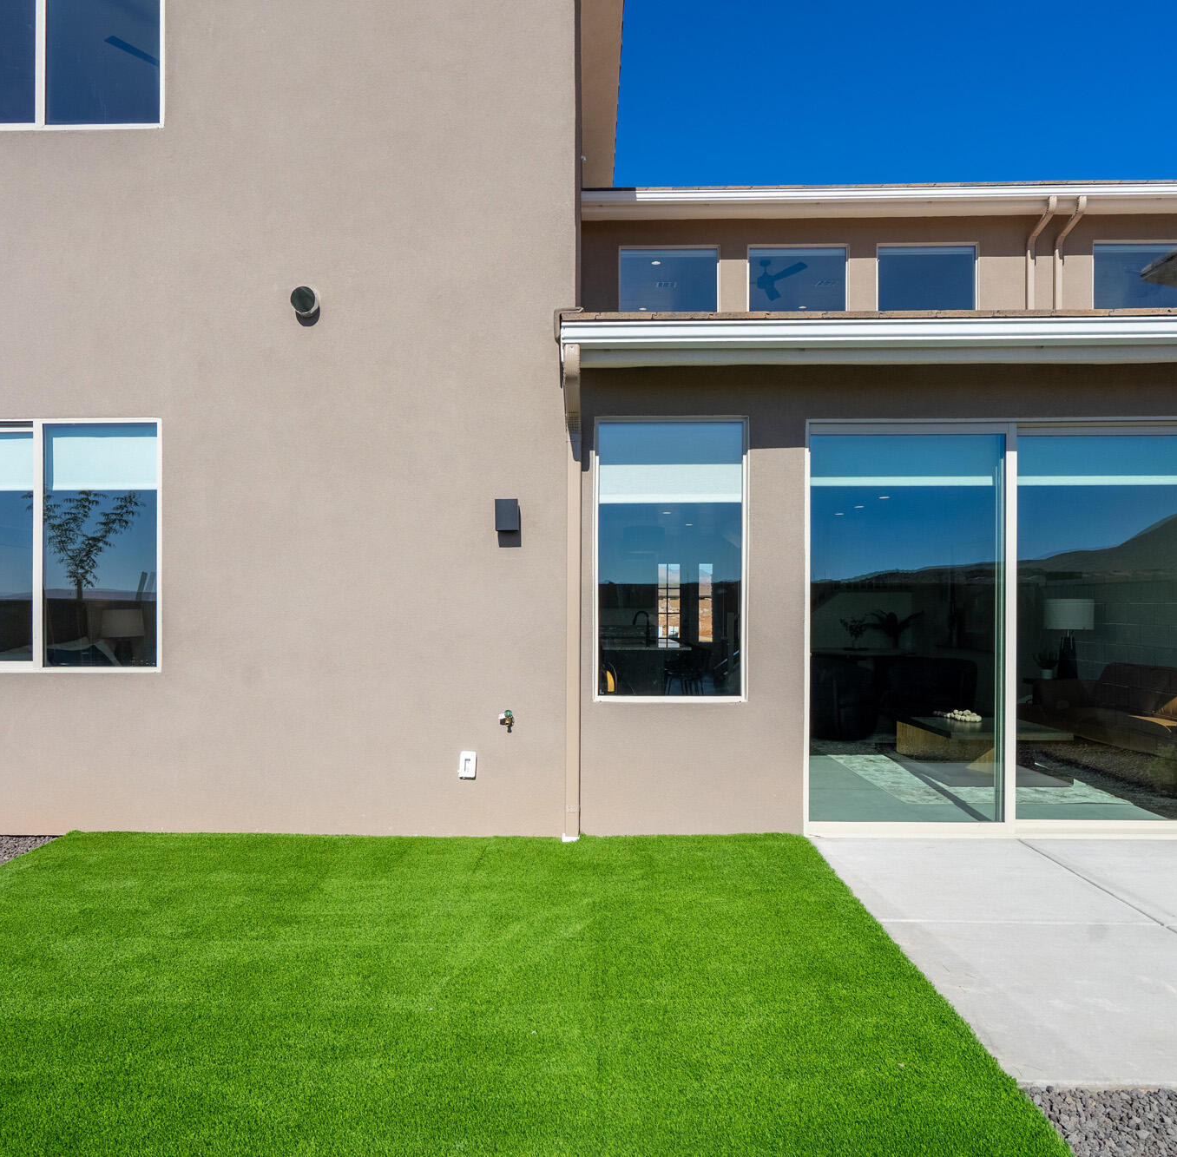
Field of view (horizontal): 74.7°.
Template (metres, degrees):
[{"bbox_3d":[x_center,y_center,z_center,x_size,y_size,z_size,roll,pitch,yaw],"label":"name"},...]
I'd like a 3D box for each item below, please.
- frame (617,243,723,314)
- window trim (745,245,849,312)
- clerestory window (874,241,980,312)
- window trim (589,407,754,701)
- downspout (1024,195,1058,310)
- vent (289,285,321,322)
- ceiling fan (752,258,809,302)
[{"bbox_3d":[0.966,-3.579,9.297,1.227,0.860,0.100,0,0,2],"label":"frame"},{"bbox_3d":[2.513,-3.575,9.250,1.206,0.860,0.100,0,0,2],"label":"window trim"},{"bbox_3d":[4.037,-3.571,9.204,1.202,0.860,0.100,0,0,2],"label":"clerestory window"},{"bbox_3d":[0.482,-0.115,4.507,0.904,1.668,0.100,0,0,2],"label":"window trim"},{"bbox_3d":[5.219,-3.702,8.878,0.090,1.164,0.500,0,0,2],"label":"downspout"},{"bbox_3d":[-1.649,-1.614,4.498,0.146,0.146,0.085,0,0,2],"label":"vent"},{"bbox_3d":[2.470,-4.275,10.902,1.350,0.420,1.350,0,0,2],"label":"ceiling fan"}]

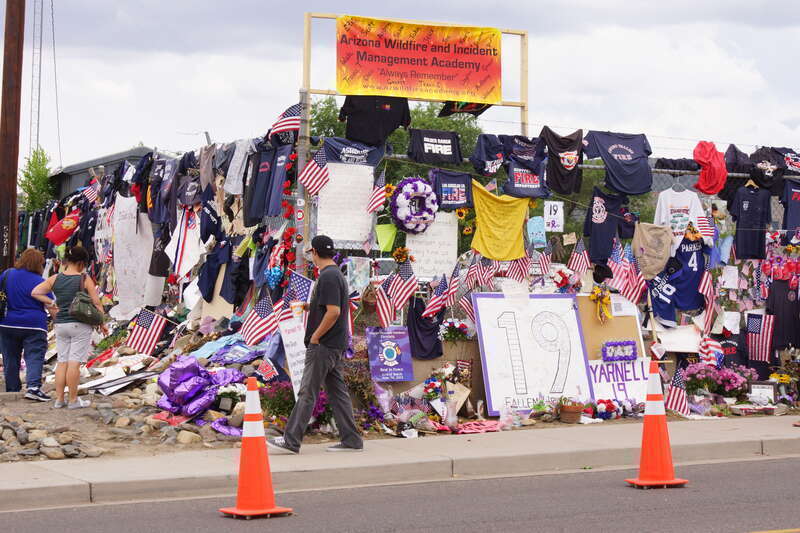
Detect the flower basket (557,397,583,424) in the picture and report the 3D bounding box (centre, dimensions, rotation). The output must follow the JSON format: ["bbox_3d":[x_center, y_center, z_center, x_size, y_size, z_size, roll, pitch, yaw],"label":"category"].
[{"bbox_3d":[1.600,1.352,17.100,0.250,0.260,0.250,1,0,0],"label":"flower basket"}]

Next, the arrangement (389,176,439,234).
[{"bbox_3d":[0.124,-0.561,16.750,0.500,0.530,0.150,0,0,-32],"label":"arrangement"}]

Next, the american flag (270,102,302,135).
[{"bbox_3d":[-1.025,-1.315,16.300,0.300,0.310,0.100,0,0,-32],"label":"american flag"}]

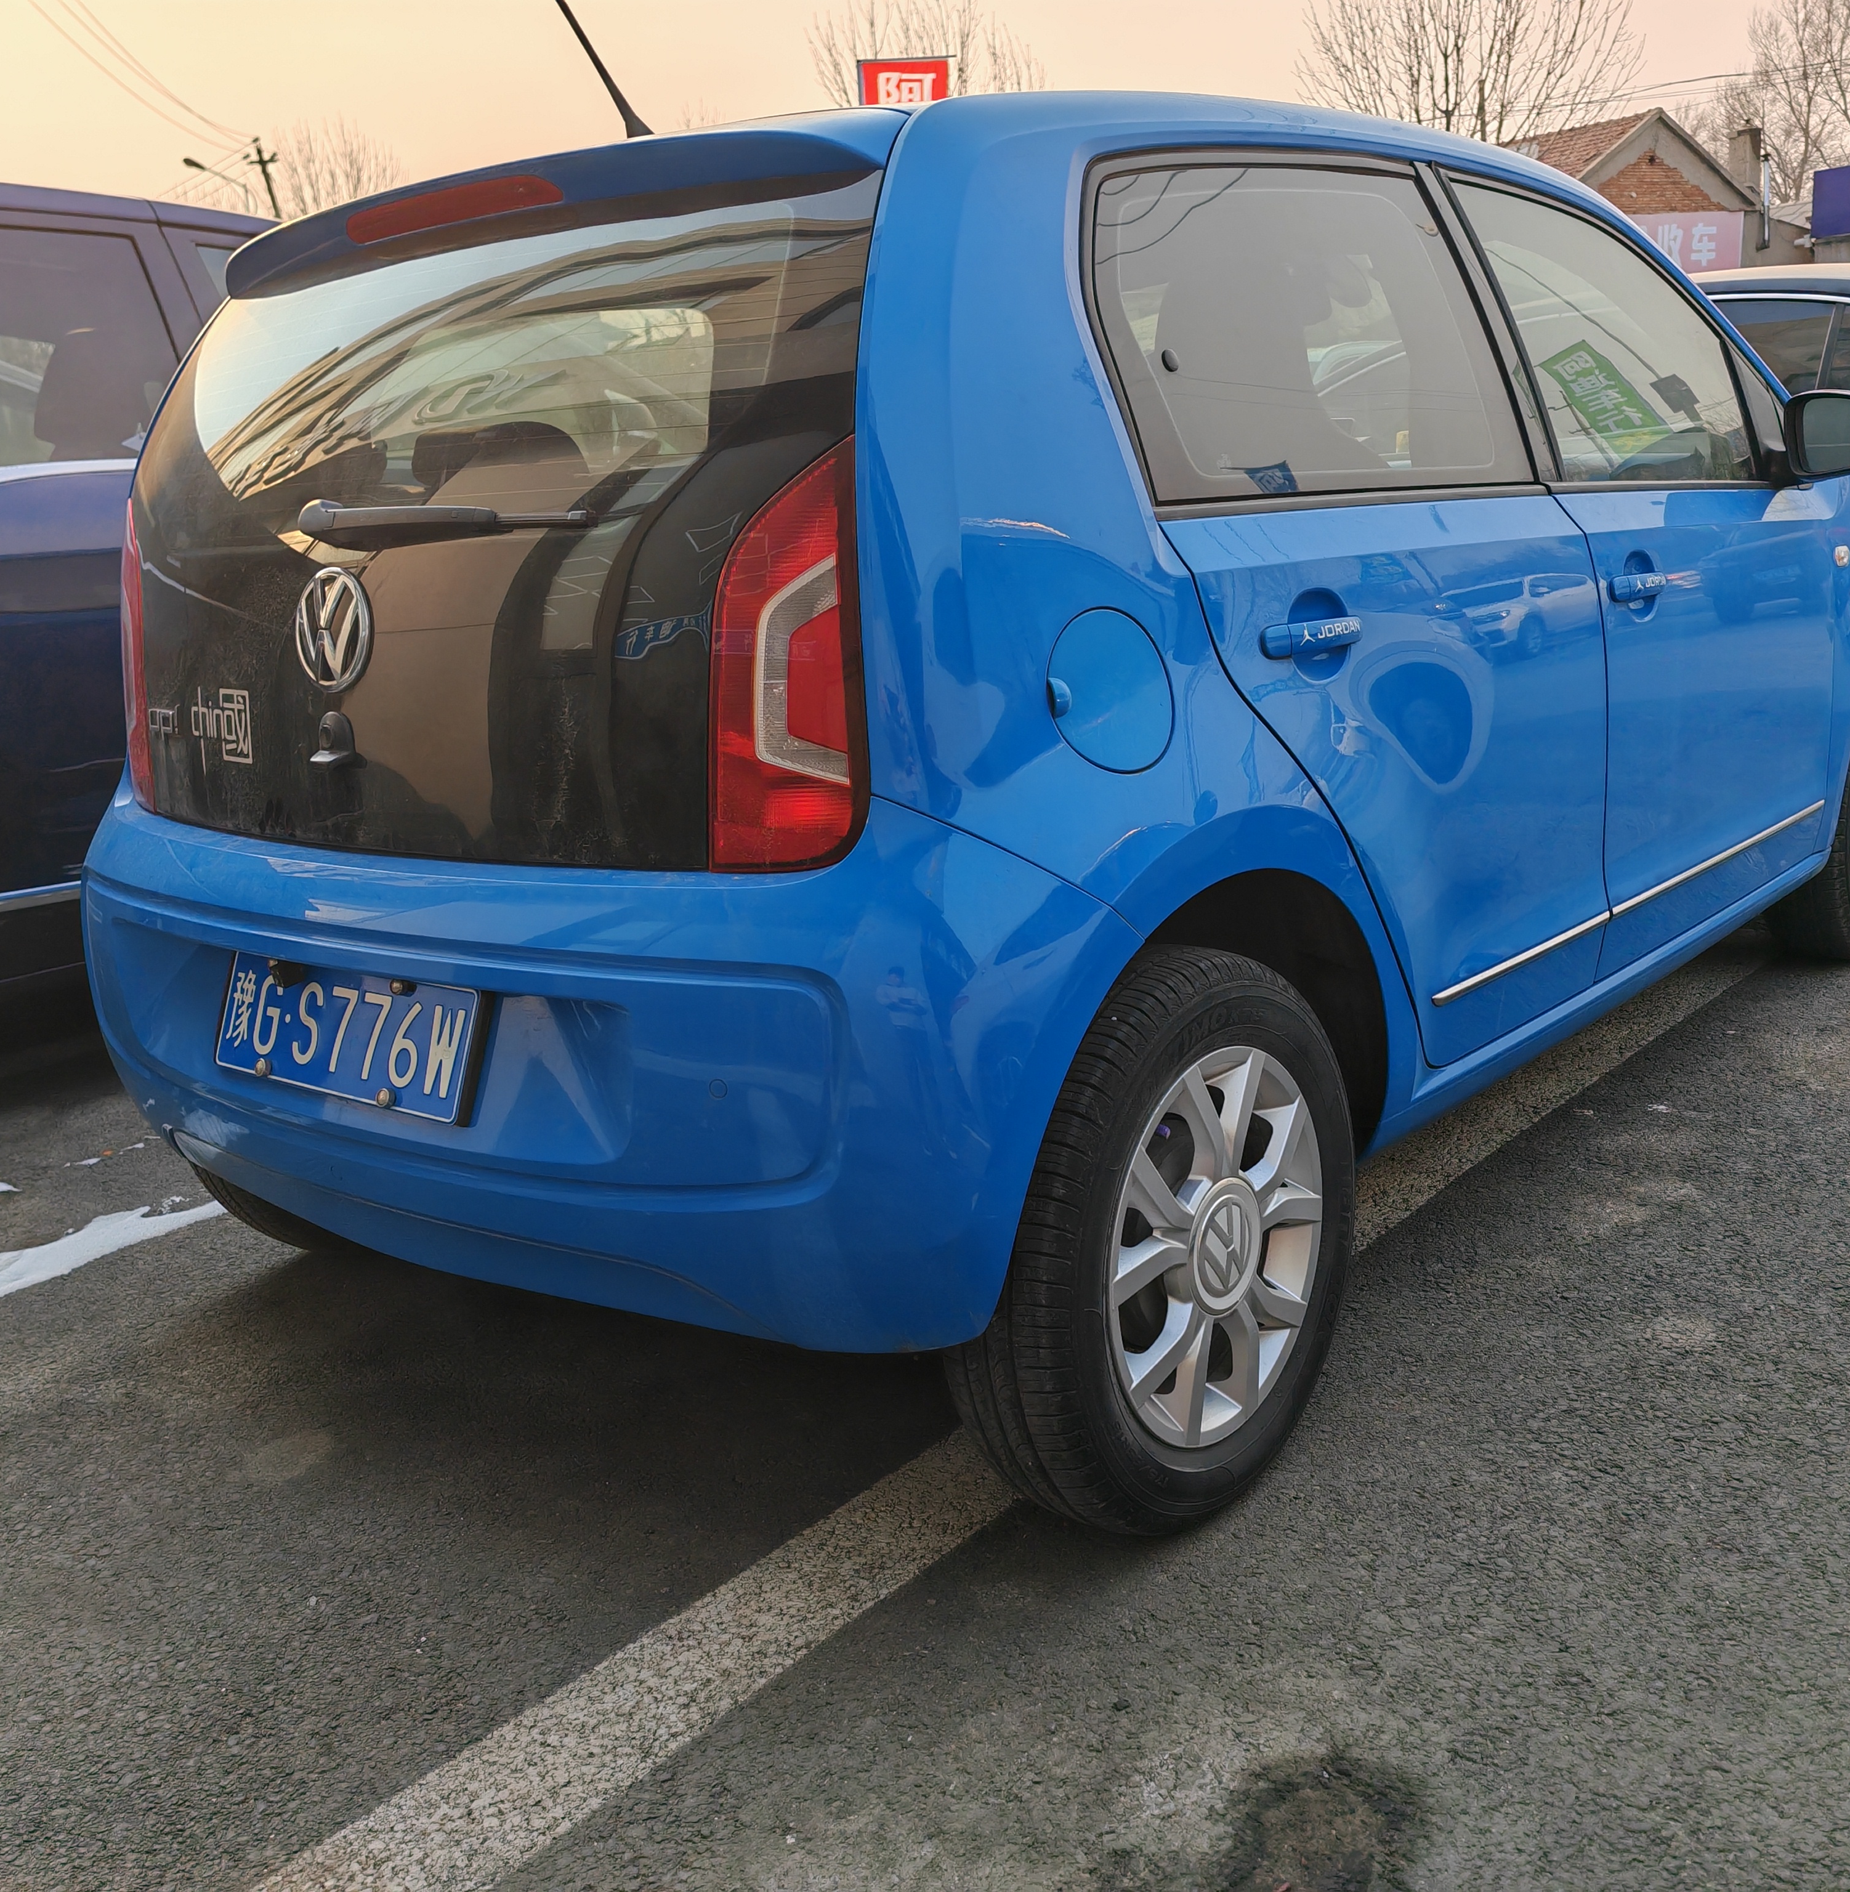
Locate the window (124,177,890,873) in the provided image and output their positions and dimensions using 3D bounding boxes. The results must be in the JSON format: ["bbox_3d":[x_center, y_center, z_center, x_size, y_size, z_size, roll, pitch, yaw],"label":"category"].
[{"bbox_3d":[-0.545,-0.433,2.031,1.240,0.662,0.172,8,4,40],"label":"window"}]

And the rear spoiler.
[{"bbox_3d":[-0.448,-0.817,2.086,1.150,0.110,0.240,8,19,40],"label":"rear spoiler"}]

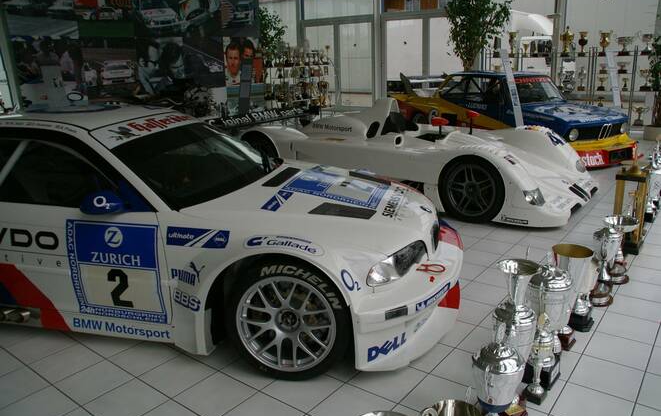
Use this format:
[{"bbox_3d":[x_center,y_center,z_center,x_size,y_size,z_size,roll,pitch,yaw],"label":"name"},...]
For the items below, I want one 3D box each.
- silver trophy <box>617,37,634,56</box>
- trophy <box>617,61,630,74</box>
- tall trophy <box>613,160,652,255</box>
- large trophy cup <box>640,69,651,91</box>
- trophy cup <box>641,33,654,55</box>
[{"bbox_3d":[6.055,-3.317,10.162,0.350,0.375,0.250,7,17,30],"label":"silver trophy"},{"bbox_3d":[6.077,-2.906,10.269,0.280,0.250,0.220,7,17,30],"label":"trophy"},{"bbox_3d":[2.404,-0.011,3.956,0.210,0.700,0.250,10,19,38],"label":"tall trophy"},{"bbox_3d":[6.282,-2.535,9.850,0.260,0.430,0.220,-2,15,1],"label":"large trophy cup"},{"bbox_3d":[6.282,-3.250,9.850,0.260,0.430,0.240,-2,15,1],"label":"trophy cup"}]

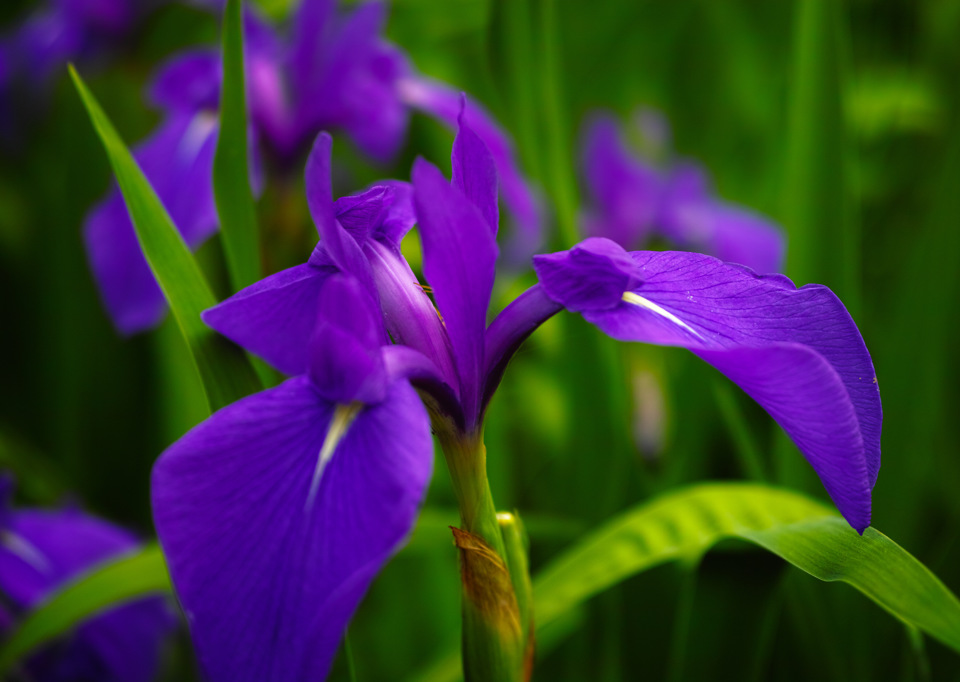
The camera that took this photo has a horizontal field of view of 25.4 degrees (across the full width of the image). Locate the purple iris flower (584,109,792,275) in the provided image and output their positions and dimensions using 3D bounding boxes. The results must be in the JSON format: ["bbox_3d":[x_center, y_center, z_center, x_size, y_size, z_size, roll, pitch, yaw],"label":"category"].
[{"bbox_3d":[0.100,-0.073,1.050,0.100,0.084,0.095,-3,10,-18],"label":"purple iris flower"}]

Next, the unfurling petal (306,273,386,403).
[{"bbox_3d":[-0.024,0.000,0.388,0.015,0.024,0.018,4,11,24],"label":"unfurling petal"}]

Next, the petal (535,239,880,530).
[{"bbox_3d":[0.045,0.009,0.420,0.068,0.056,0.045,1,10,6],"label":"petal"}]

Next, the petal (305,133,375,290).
[{"bbox_3d":[-0.027,-0.025,0.405,0.013,0.030,0.012,4,11,24],"label":"petal"}]

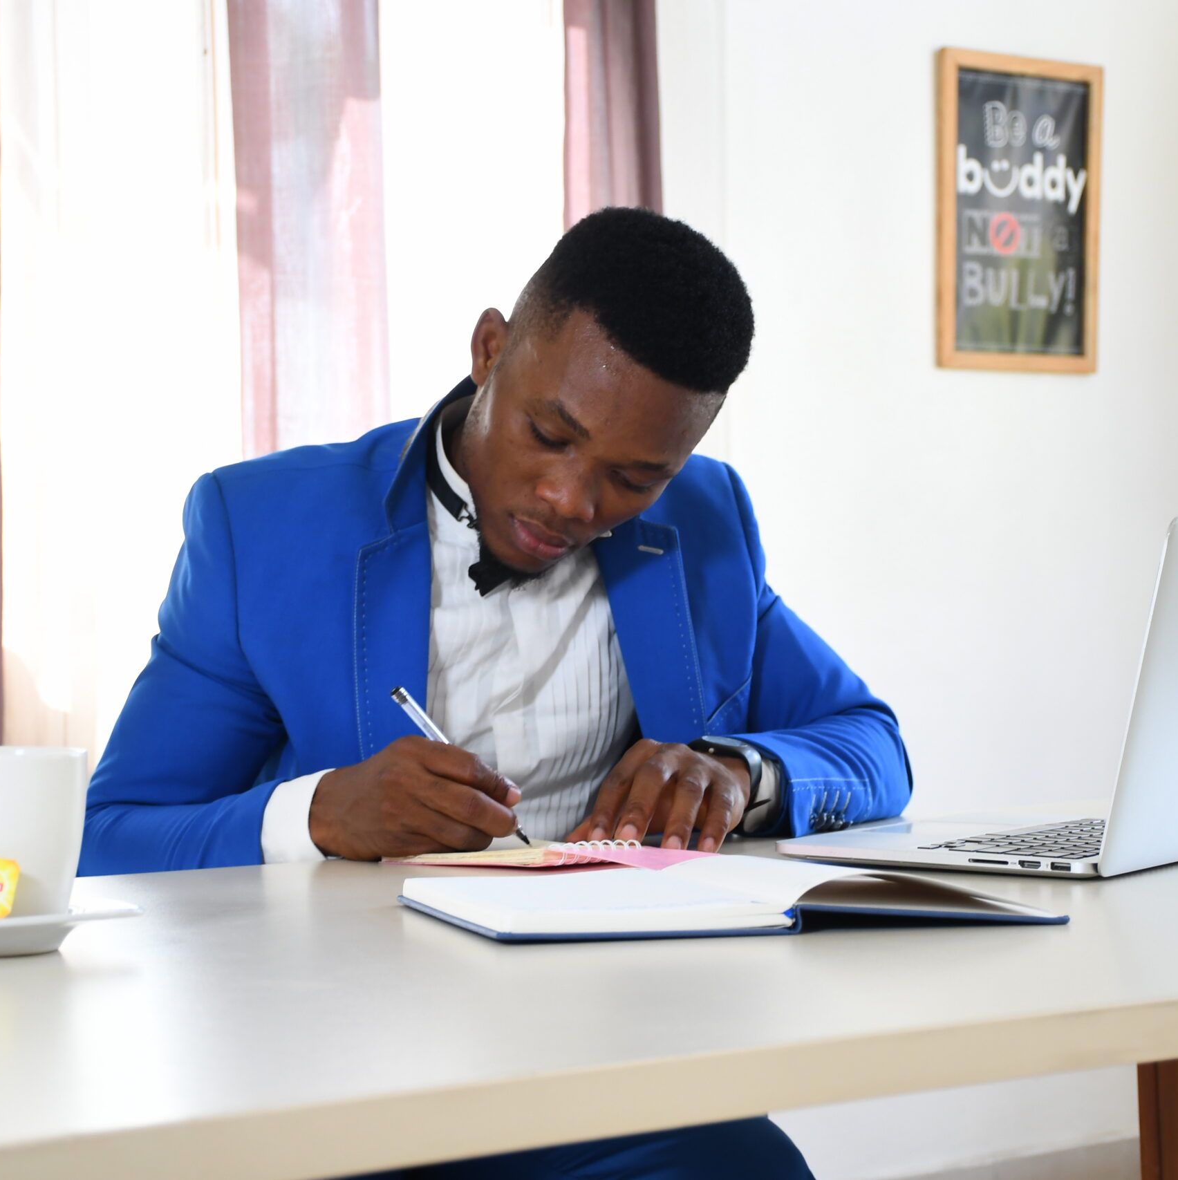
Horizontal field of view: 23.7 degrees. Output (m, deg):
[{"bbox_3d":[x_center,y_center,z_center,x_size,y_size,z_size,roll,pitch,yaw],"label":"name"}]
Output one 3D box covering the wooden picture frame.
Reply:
[{"bbox_3d":[0.598,-0.523,3.907,0.287,0.434,0.022,-1,1,-32],"label":"wooden picture frame"}]

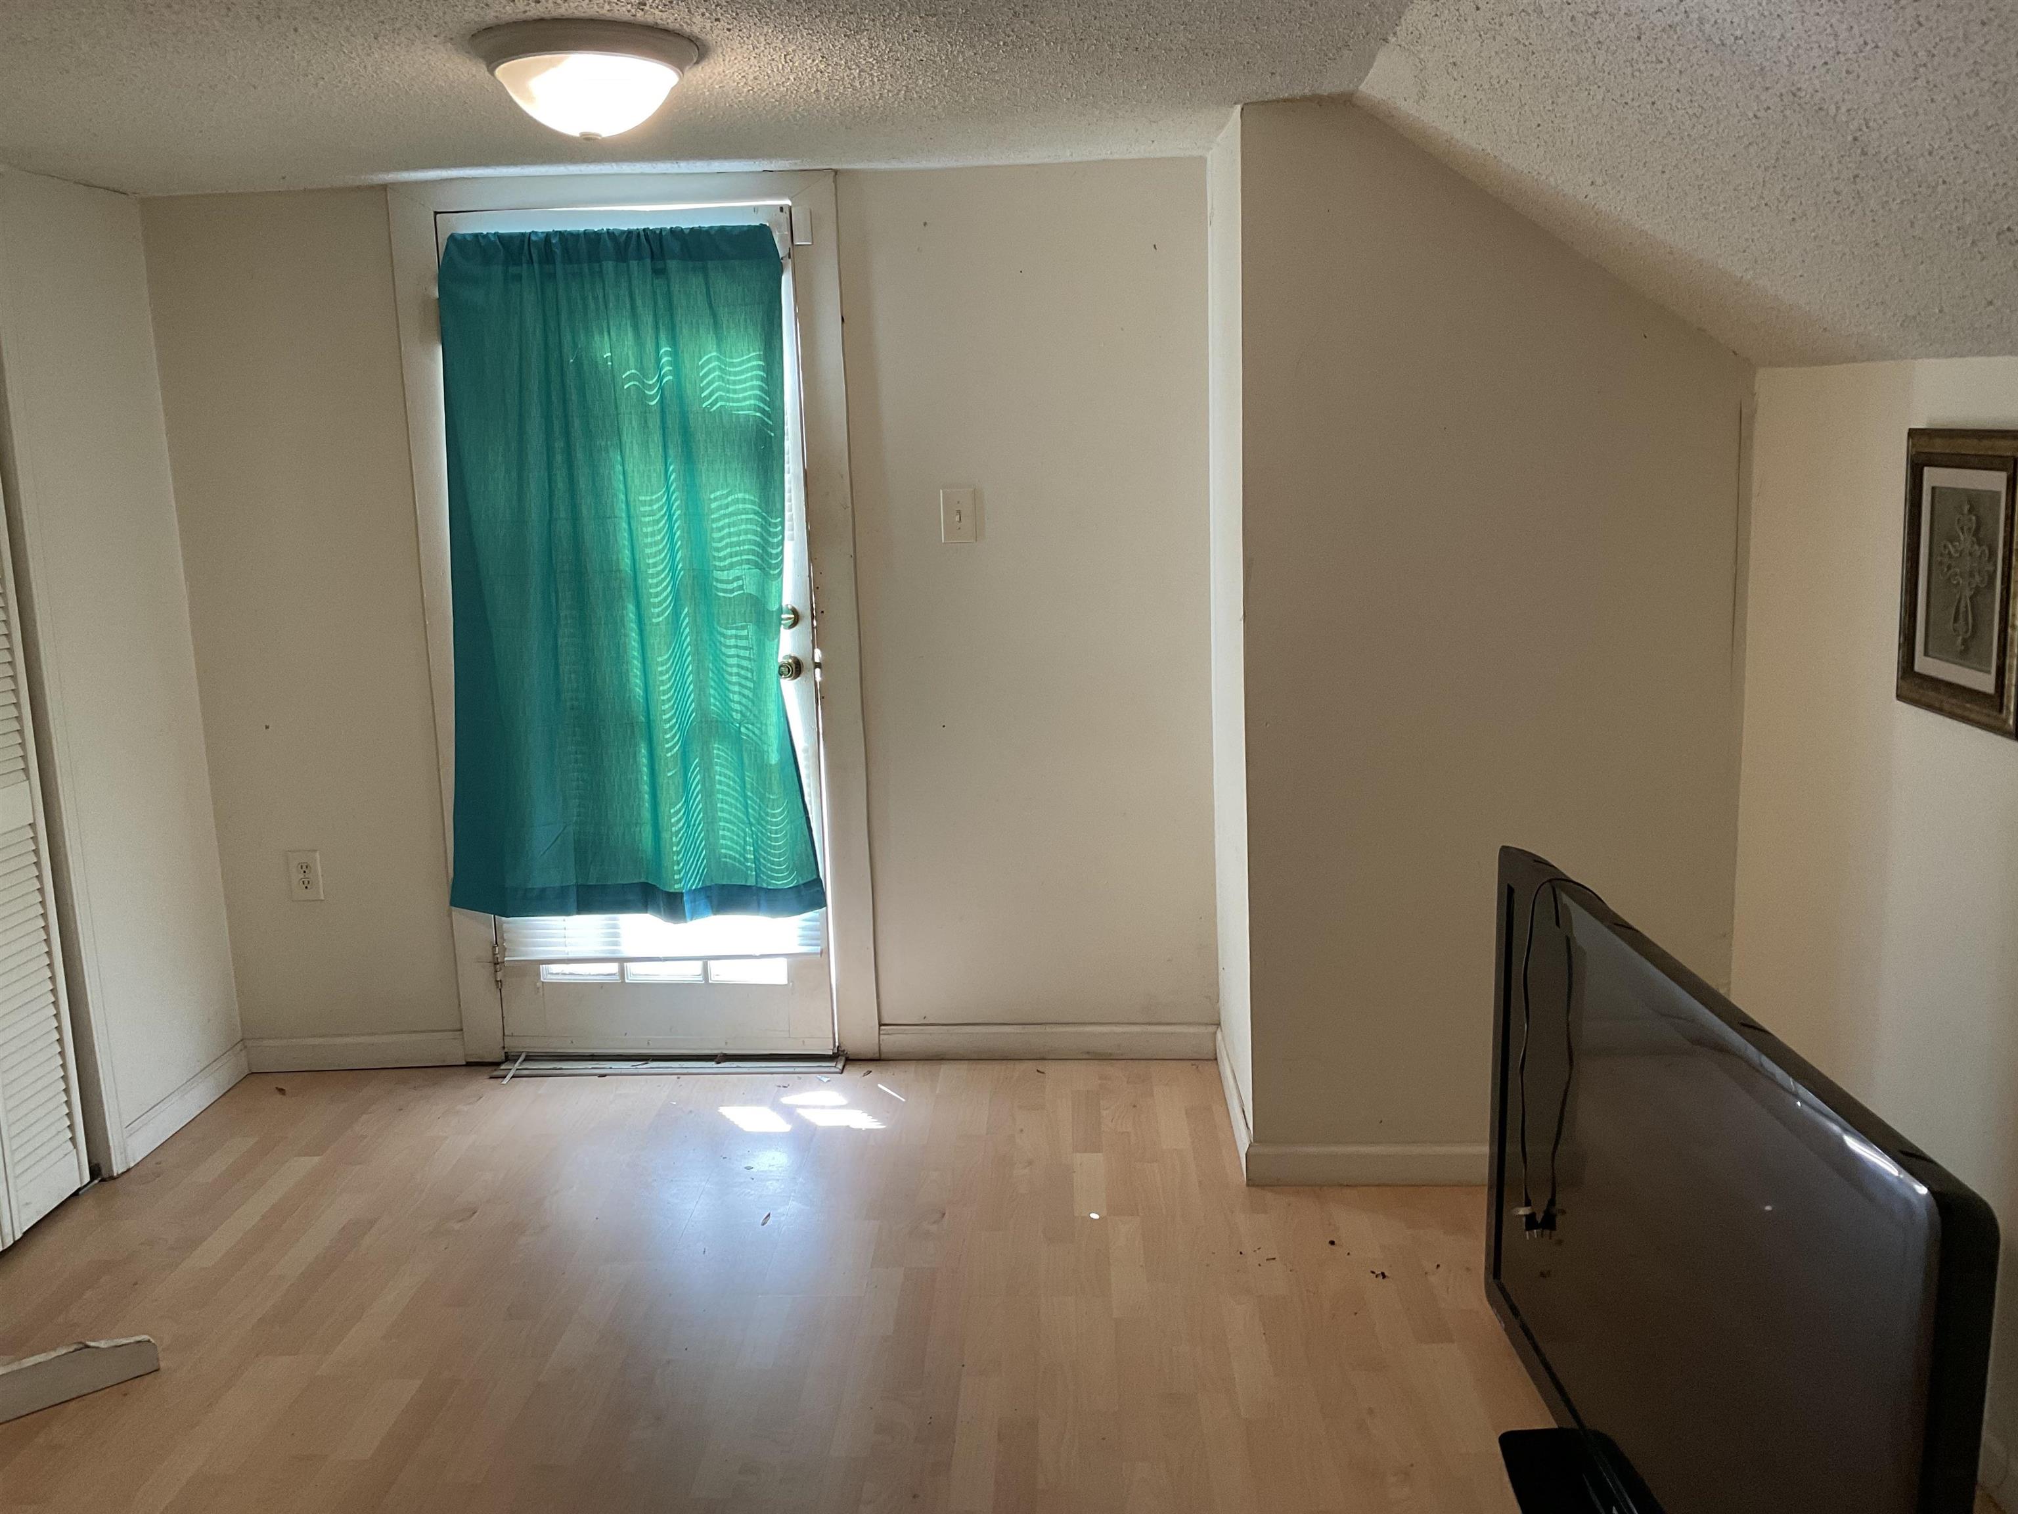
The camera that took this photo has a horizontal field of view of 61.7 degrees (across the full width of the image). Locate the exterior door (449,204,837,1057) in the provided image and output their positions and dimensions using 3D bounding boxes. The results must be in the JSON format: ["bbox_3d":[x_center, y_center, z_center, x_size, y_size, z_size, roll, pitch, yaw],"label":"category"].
[{"bbox_3d":[-0.863,-0.257,3.982,0.819,1.992,0.045,-2,10,2],"label":"exterior door"}]

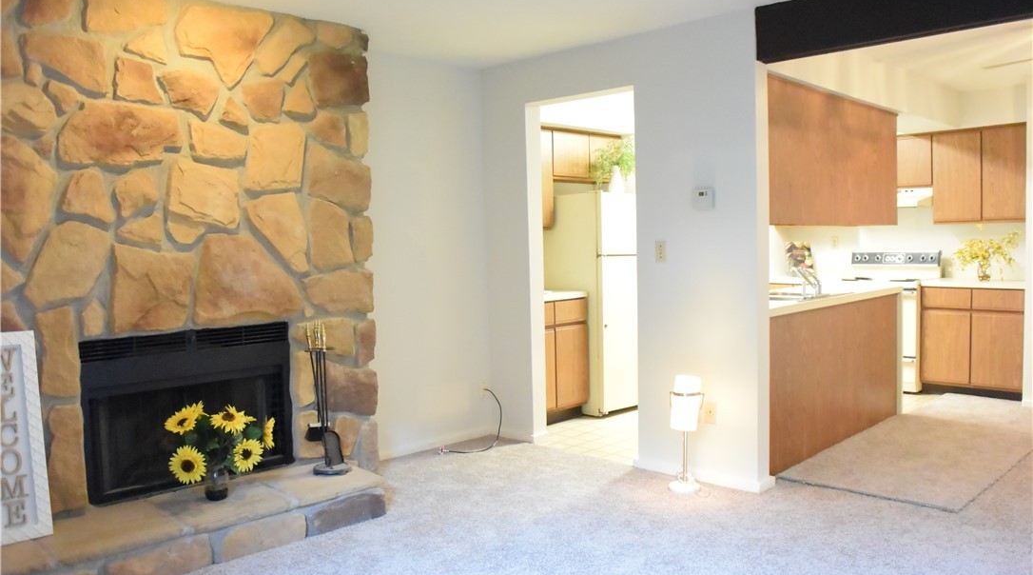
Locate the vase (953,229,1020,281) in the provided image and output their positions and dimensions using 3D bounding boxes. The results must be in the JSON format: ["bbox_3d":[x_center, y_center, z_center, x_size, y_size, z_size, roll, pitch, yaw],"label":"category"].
[{"bbox_3d":[3.692,-0.256,6.112,0.450,0.409,0.350,2,5,44],"label":"vase"}]

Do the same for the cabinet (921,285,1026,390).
[{"bbox_3d":[3.746,0.401,6.261,0.713,0.826,0.623,2,4,44],"label":"cabinet"}]

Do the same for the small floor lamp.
[{"bbox_3d":[0.885,0.749,4.046,0.170,0.593,0.165,0,3,14],"label":"small floor lamp"}]

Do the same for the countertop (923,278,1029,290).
[{"bbox_3d":[3.662,-0.030,6.104,0.710,0.042,0.630,2,5,44],"label":"countertop"}]

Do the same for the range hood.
[{"bbox_3d":[3.139,-0.745,6.604,0.760,0.155,0.530,2,5,44],"label":"range hood"}]

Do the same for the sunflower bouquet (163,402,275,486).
[{"bbox_3d":[-1.364,0.724,3.577,0.460,0.385,0.380,-3,4,-31],"label":"sunflower bouquet"}]

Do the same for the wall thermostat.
[{"bbox_3d":[0.991,-0.469,4.098,0.106,0.118,0.030,2,4,44],"label":"wall thermostat"}]

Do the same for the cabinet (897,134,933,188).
[{"bbox_3d":[3.296,-1.073,6.787,0.730,0.445,0.318,2,4,44],"label":"cabinet"}]

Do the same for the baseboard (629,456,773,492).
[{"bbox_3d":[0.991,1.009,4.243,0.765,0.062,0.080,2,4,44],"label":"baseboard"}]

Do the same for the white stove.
[{"bbox_3d":[3.177,0.275,6.727,0.759,1.152,0.694,2,4,44],"label":"white stove"}]

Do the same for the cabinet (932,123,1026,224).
[{"bbox_3d":[3.748,-0.886,6.162,0.700,0.755,0.320,2,5,44],"label":"cabinet"}]

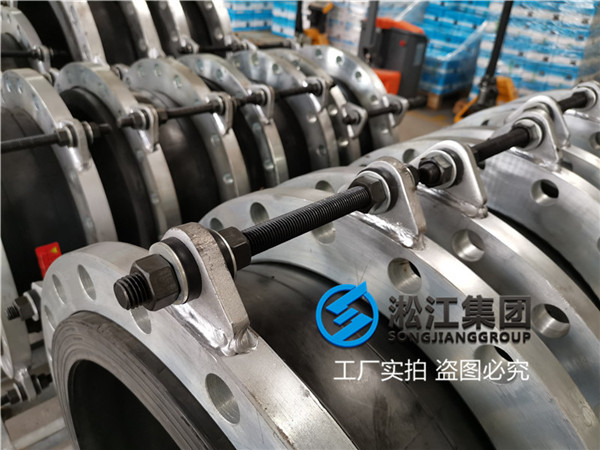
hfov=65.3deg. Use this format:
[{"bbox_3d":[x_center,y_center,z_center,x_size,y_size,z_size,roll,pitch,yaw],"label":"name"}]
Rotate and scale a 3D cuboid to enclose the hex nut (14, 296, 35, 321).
[{"bbox_3d":[-0.380,0.115,0.643,0.015,0.029,0.033,-23,-11,-40],"label":"hex nut"}]

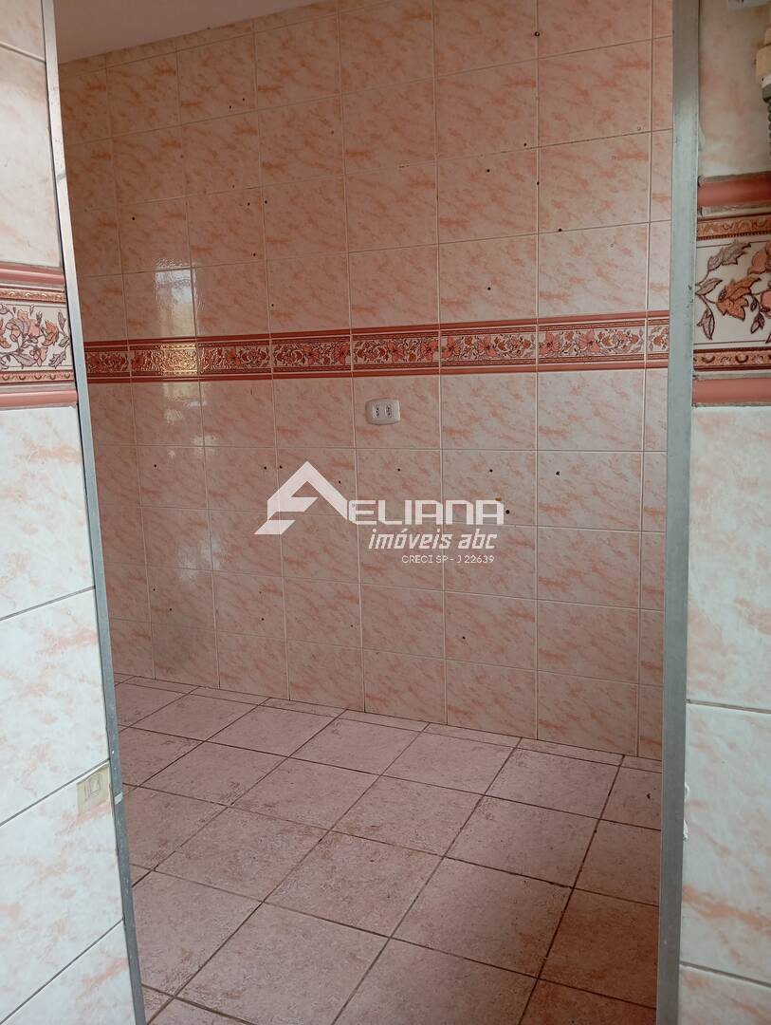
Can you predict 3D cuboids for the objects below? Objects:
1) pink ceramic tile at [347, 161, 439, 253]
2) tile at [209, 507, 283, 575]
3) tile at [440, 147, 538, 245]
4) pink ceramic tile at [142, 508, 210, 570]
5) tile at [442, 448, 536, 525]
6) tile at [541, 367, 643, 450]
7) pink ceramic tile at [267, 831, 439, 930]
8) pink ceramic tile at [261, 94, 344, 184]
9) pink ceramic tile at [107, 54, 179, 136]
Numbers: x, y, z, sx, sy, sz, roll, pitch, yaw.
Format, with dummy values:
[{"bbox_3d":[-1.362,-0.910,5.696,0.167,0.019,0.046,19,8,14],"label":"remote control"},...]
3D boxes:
[{"bbox_3d":[0.020,-1.011,2.767,0.329,0.248,0.010,3,11,25],"label":"pink ceramic tile"},{"bbox_3d":[-0.549,0.119,3.257,0.330,0.249,0.010,3,11,25],"label":"tile"},{"bbox_3d":[0.321,-0.994,2.624,0.330,0.250,0.010,3,11,24],"label":"tile"},{"bbox_3d":[-0.839,0.102,3.343,0.325,0.245,0.010,3,11,25],"label":"pink ceramic tile"},{"bbox_3d":[0.351,-0.085,2.799,0.330,0.249,0.010,3,11,25],"label":"tile"},{"bbox_3d":[0.644,-0.317,2.606,0.330,0.250,0.010,3,11,25],"label":"tile"},{"bbox_3d":[-0.070,0.939,2.118,0.339,0.010,0.339,3,11,25],"label":"pink ceramic tile"},{"bbox_3d":[-0.288,-1.270,2.856,0.330,0.250,0.010,3,11,24],"label":"pink ceramic tile"},{"bbox_3d":[-0.900,-1.550,3.095,0.329,0.248,0.010,3,11,25],"label":"pink ceramic tile"}]

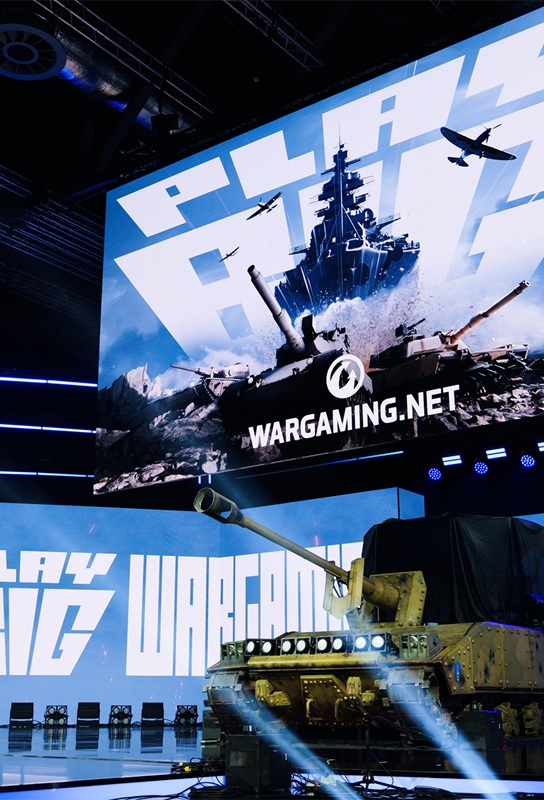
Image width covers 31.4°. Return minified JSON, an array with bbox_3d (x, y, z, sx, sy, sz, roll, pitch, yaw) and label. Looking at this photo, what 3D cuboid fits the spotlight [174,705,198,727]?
[{"bbox_3d":[-1.430,5.304,16.200,0.370,0.340,0.200,4,-17,-13],"label":"spotlight"}]

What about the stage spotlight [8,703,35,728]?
[{"bbox_3d":[-3.887,4.904,15.000,0.350,0.375,0.280,4,-17,-14],"label":"stage spotlight"}]

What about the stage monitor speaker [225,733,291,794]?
[{"bbox_3d":[-0.104,2.516,6.680,0.330,0.380,0.330,-14,-22,39],"label":"stage monitor speaker"}]

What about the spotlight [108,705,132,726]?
[{"bbox_3d":[-2.461,5.141,15.700,0.370,0.330,0.200,4,-17,-13],"label":"spotlight"}]

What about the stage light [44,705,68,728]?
[{"bbox_3d":[-3.964,5.816,17.779,0.410,0.390,0.240,4,-17,-14],"label":"stage light"}]

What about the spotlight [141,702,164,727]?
[{"bbox_3d":[-2.248,5.951,18.261,0.420,0.420,0.270,4,-17,-14],"label":"spotlight"}]

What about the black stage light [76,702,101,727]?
[{"bbox_3d":[-3.403,5.863,17.974,0.420,0.420,0.270,4,-17,-14],"label":"black stage light"}]

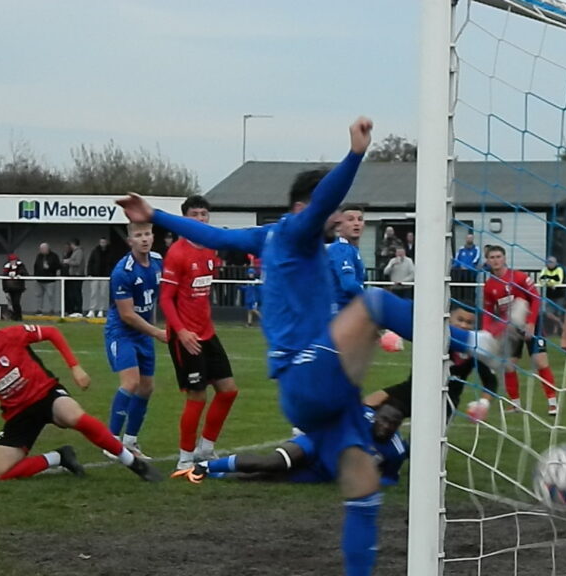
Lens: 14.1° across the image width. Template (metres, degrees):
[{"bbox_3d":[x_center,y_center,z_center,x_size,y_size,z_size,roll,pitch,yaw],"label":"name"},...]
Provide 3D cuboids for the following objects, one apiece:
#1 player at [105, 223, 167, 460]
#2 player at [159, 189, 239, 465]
[{"bbox_3d":[-1.000,0.352,15.650,0.520,1.650,0.560,1,0,-42],"label":"player"},{"bbox_3d":[-0.540,0.293,14.900,0.460,1.790,0.540,1,0,44],"label":"player"}]

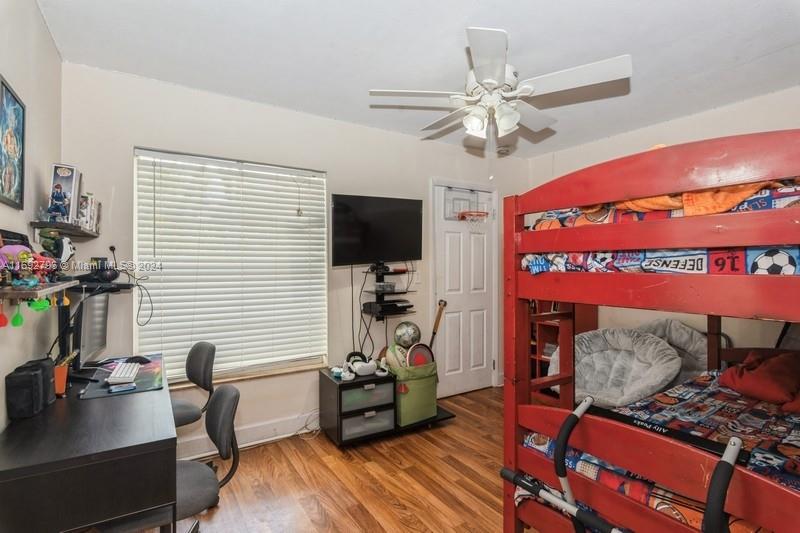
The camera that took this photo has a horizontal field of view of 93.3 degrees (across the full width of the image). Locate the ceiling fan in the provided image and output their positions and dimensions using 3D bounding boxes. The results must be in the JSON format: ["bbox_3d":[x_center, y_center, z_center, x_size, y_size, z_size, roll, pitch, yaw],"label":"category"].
[{"bbox_3d":[0.485,-0.935,2.070,1.280,0.500,1.280,0,0,-30],"label":"ceiling fan"}]

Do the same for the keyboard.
[{"bbox_3d":[-1.303,0.503,1.795,0.107,0.028,0.310,0,0,-30],"label":"keyboard"}]

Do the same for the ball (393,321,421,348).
[{"bbox_3d":[0.066,0.568,3.130,0.220,0.220,0.220,0,0,0],"label":"ball"}]

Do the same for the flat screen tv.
[{"bbox_3d":[-0.160,-0.290,3.070,0.910,0.525,0.060,-5,9,-40],"label":"flat screen tv"}]

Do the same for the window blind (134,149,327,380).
[{"bbox_3d":[-1.142,-0.010,2.721,1.268,1.485,0.060,0,0,-30],"label":"window blind"}]

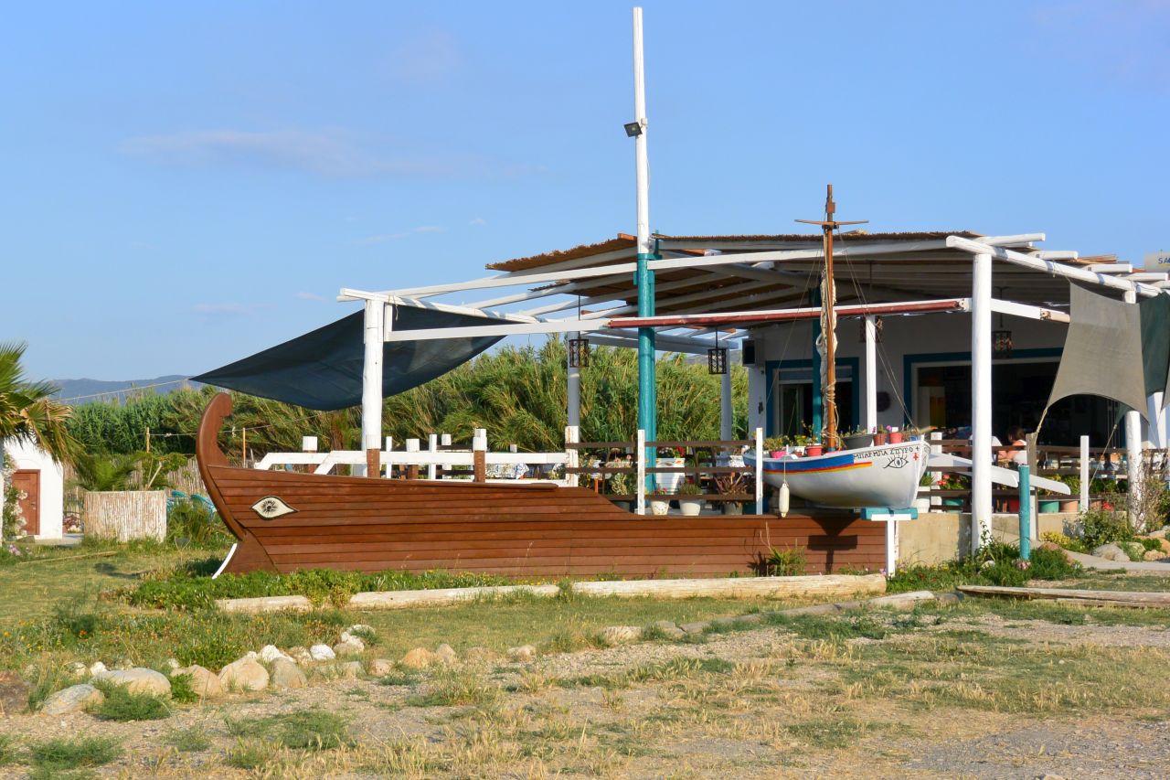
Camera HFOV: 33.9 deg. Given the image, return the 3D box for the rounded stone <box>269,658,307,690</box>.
[{"bbox_3d":[-1.962,1.874,12.681,0.254,0.218,0.214,0,-1,0],"label":"rounded stone"}]

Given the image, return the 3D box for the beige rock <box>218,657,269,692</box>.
[{"bbox_3d":[-2.310,1.924,12.974,0.339,0.228,0.285,0,-2,0],"label":"beige rock"}]

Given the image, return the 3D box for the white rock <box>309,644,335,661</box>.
[{"bbox_3d":[-2.041,2.037,14.887,0.195,0.124,0.165,0,-2,0],"label":"white rock"}]

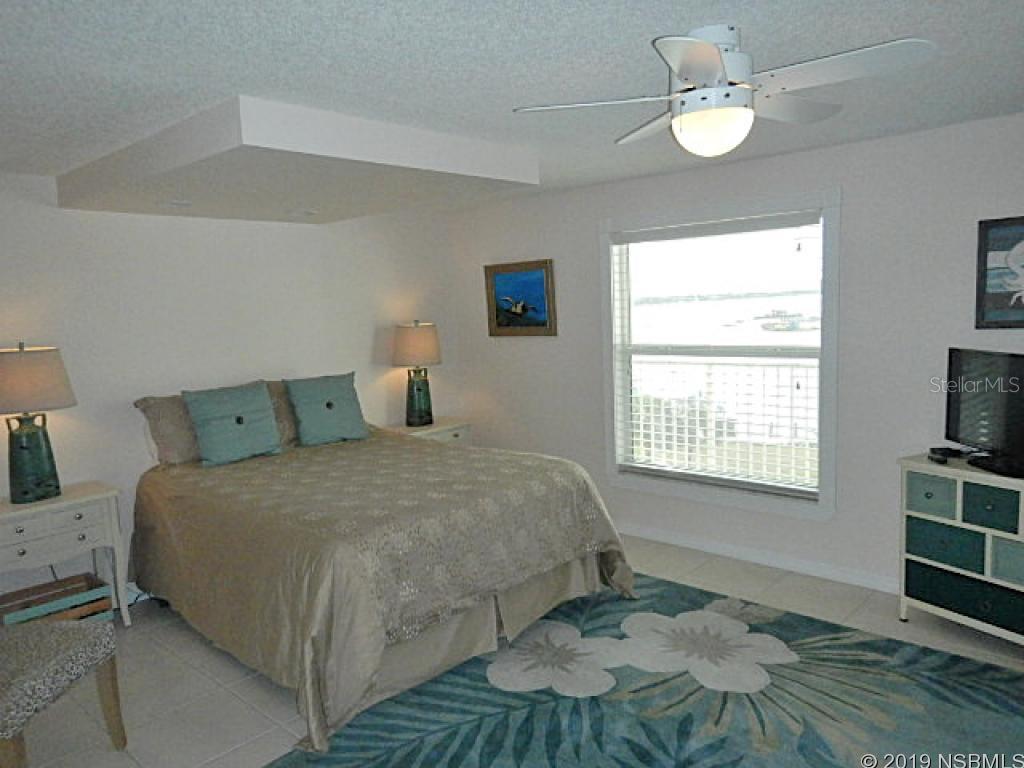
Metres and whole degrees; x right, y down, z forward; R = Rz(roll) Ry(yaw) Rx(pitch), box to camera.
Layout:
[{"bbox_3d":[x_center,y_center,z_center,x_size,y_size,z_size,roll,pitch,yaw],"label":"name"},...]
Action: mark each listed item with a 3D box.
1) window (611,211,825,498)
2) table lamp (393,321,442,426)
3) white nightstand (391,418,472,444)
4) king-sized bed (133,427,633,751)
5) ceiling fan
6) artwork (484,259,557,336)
[{"bbox_3d":[1.214,-0.173,4.376,1.345,1.600,0.120,3,9,41],"label":"window"},{"bbox_3d":[-0.721,-0.091,5.396,0.350,0.785,0.400,3,9,41],"label":"table lamp"},{"bbox_3d":[-0.680,0.669,5.433,0.400,0.735,0.640,3,9,41],"label":"white nightstand"},{"bbox_3d":[-0.798,0.840,3.993,2.120,0.730,1.730,3,9,41],"label":"king-sized bed"},{"bbox_3d":[0.594,-0.849,2.085,1.130,0.365,1.130,3,9,41],"label":"ceiling fan"},{"bbox_3d":[0.053,-0.623,5.265,0.655,0.540,0.030,3,9,41],"label":"artwork"}]

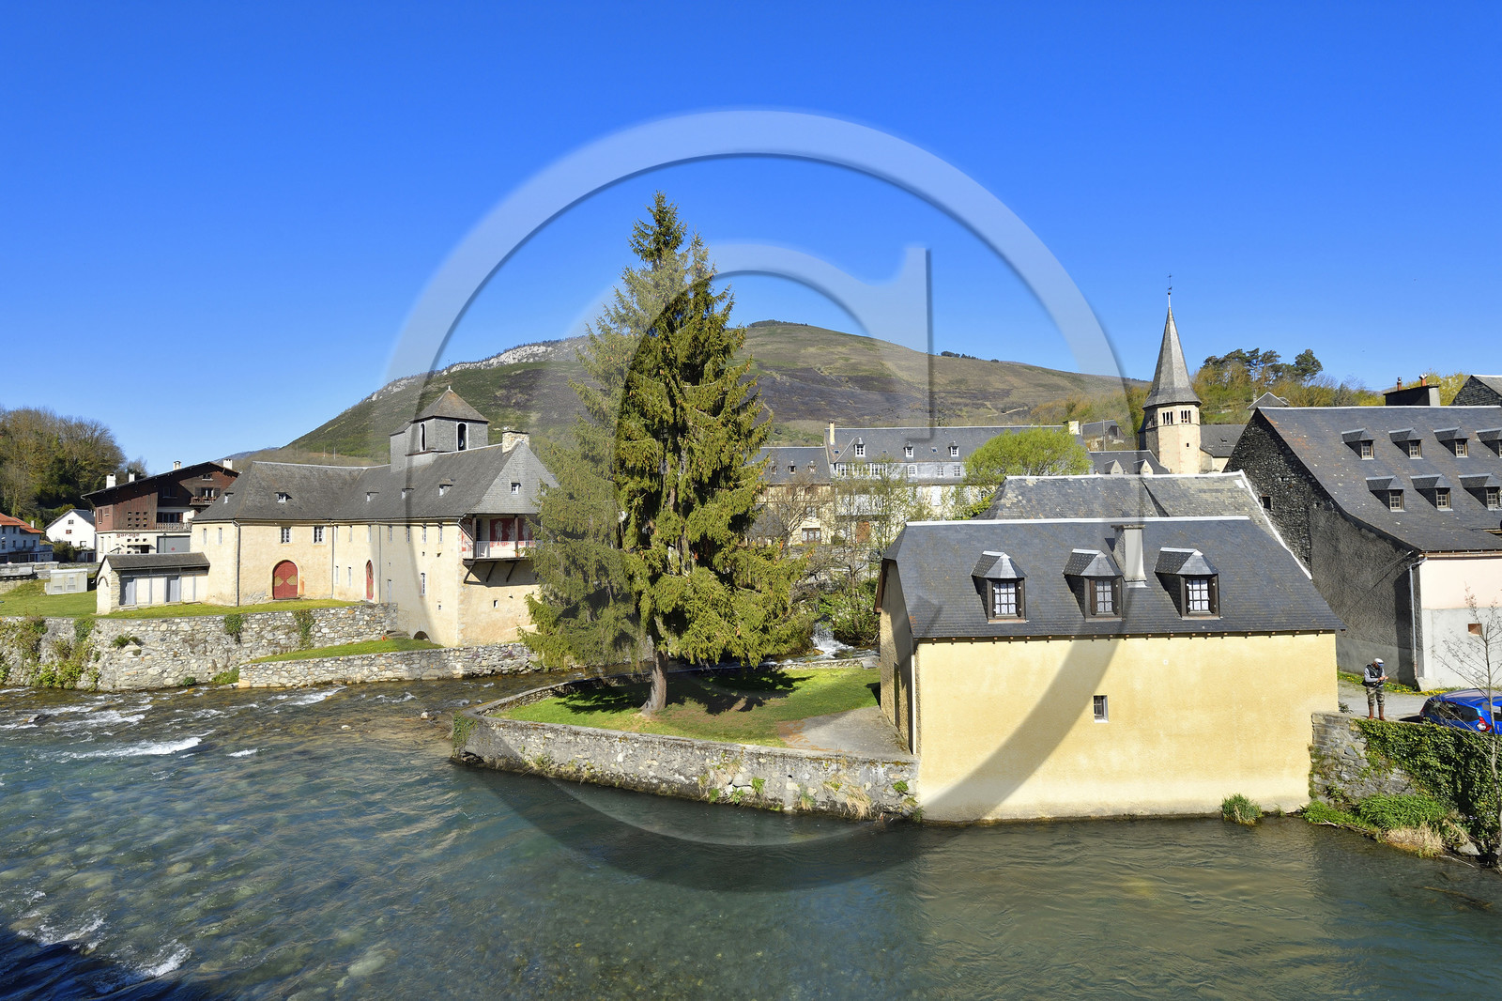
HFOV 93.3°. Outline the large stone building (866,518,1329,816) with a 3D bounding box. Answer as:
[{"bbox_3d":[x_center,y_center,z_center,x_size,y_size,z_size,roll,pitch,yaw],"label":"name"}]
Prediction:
[{"bbox_3d":[10.690,4.923,23.094,12.400,8.680,5.700,-1,-2,-2],"label":"large stone building"}]

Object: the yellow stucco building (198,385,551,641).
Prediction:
[{"bbox_3d":[-26.146,0.461,50.674,25.600,17.300,17.200,-2,-2,40],"label":"yellow stucco building"}]

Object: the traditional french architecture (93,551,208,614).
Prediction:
[{"bbox_3d":[-36.809,5.009,43.750,2.670,3.450,4.800,-2,-3,31],"label":"traditional french architecture"}]

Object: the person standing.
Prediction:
[{"bbox_3d":[17.610,5.326,20.000,0.520,1.710,0.420,0,-2,-7],"label":"person standing"}]

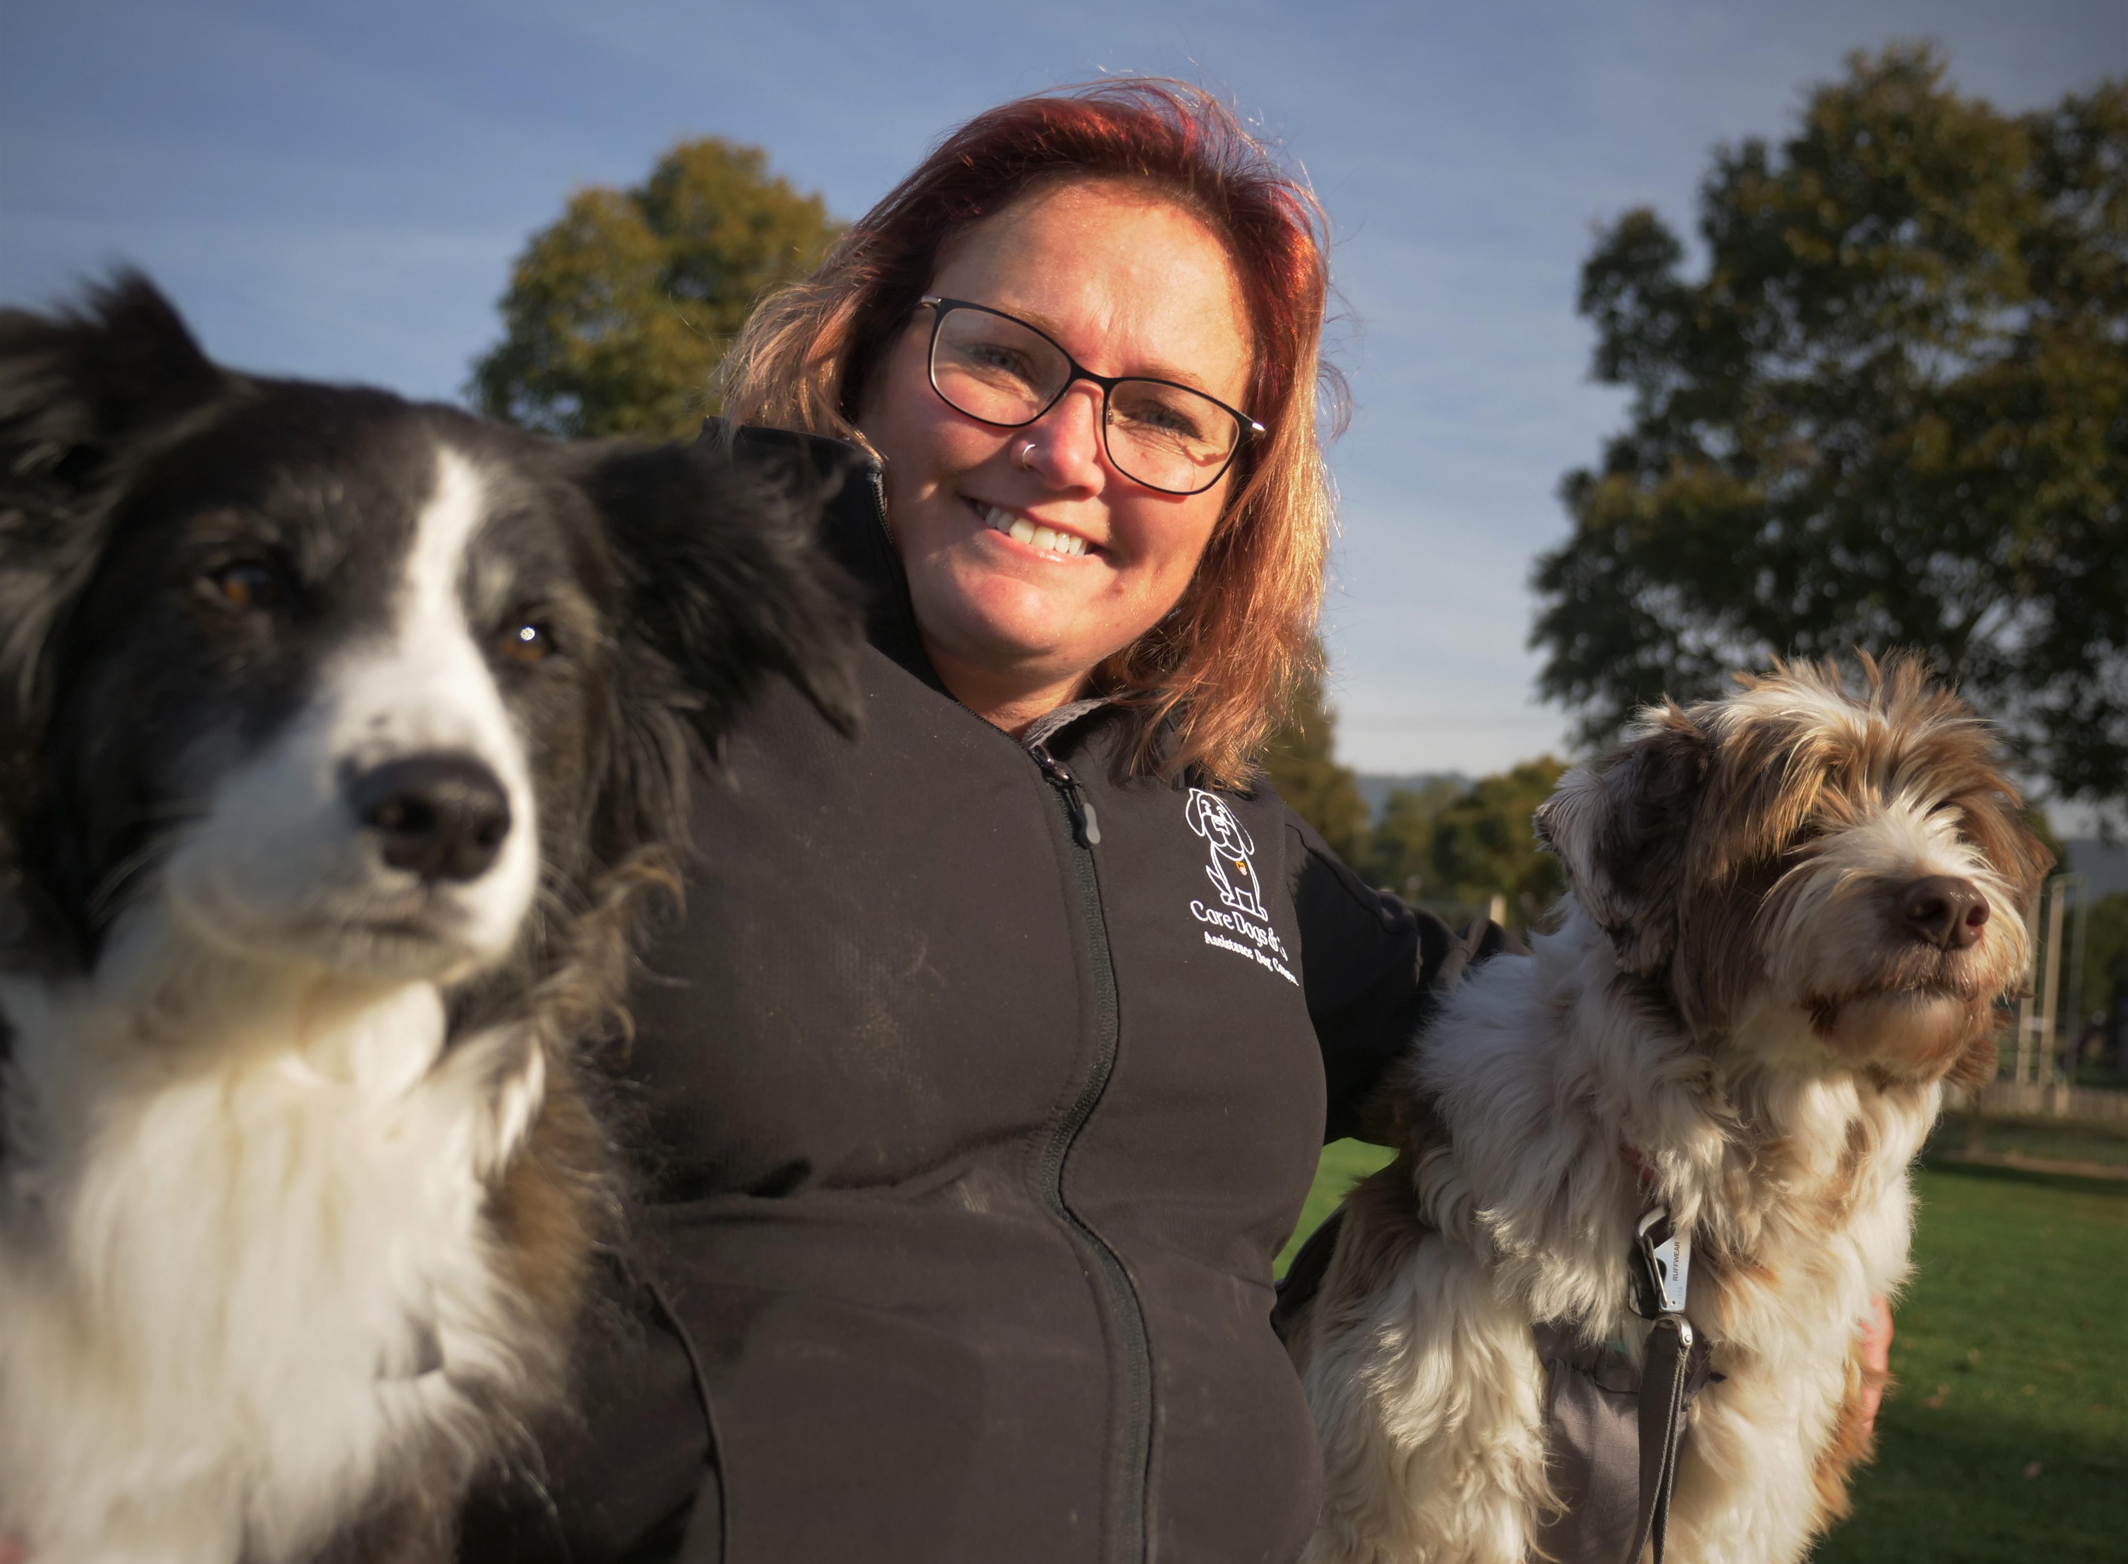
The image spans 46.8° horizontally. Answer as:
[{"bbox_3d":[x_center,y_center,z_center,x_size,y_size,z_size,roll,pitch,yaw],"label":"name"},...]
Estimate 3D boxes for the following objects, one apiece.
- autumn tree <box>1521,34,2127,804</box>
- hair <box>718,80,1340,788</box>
[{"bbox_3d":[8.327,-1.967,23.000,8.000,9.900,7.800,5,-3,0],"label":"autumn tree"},{"bbox_3d":[-0.004,-0.147,0.970,0.250,0.260,0.220,18,5,-12],"label":"hair"}]

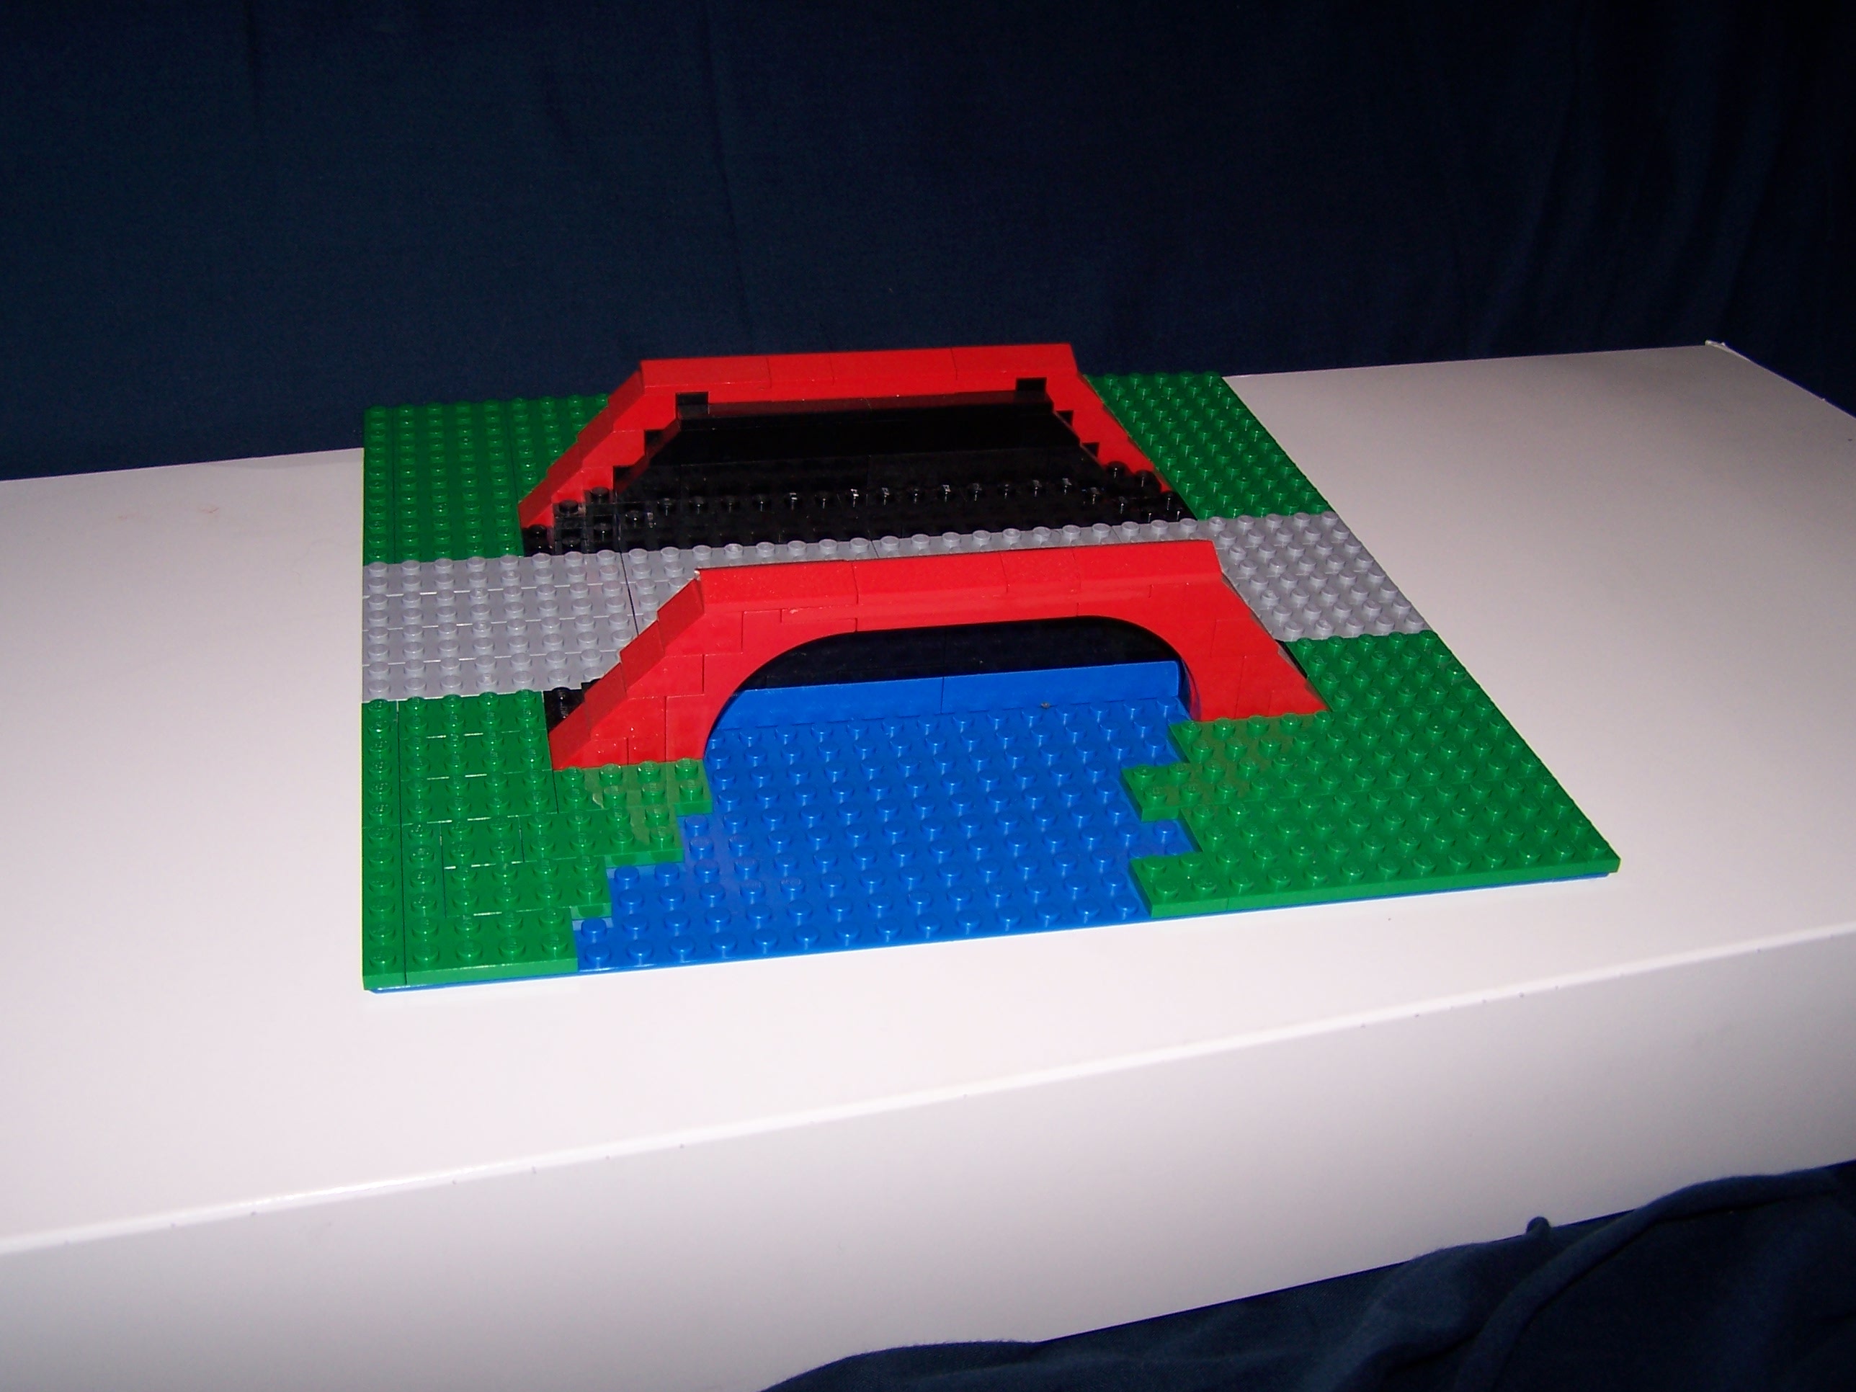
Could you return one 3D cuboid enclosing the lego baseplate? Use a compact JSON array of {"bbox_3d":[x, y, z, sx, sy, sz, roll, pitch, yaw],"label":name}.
[{"bbox_3d":[-0.006,-0.040,0.499,0.256,0.046,0.256,-4,32,-13],"label":"lego baseplate"}]

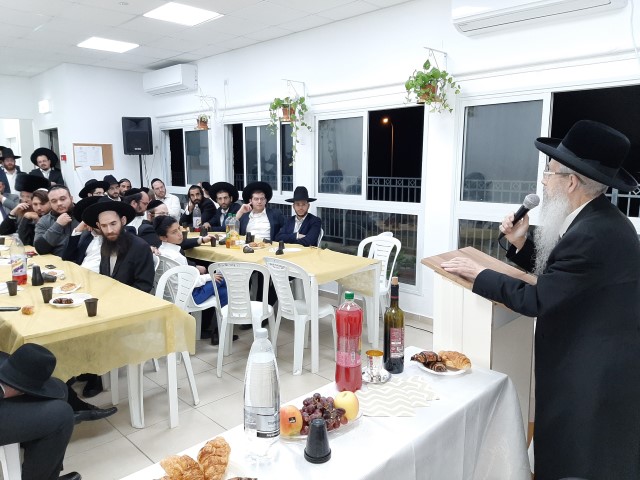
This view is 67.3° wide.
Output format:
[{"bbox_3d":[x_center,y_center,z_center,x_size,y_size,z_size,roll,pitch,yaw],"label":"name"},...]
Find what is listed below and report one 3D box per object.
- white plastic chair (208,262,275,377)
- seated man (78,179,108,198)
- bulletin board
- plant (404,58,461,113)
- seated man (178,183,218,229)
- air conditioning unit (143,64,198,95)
[{"bbox_3d":[-0.584,0.554,3.698,0.460,0.850,0.520,0,9,0],"label":"white plastic chair"},{"bbox_3d":[-2.672,-0.062,6.001,0.750,1.360,0.550,3,9,18],"label":"seated man"},{"bbox_3d":[-3.599,-1.325,7.688,0.025,0.410,0.610,8,13,43],"label":"bulletin board"},{"bbox_3d":[0.999,-1.384,4.306,0.430,0.450,0.380,8,13,43],"label":"plant"},{"bbox_3d":[-1.591,-0.027,6.018,0.520,1.280,0.740,6,11,35],"label":"seated man"},{"bbox_3d":[-2.284,-2.405,7.308,1.120,0.330,0.240,9,12,43],"label":"air conditioning unit"}]

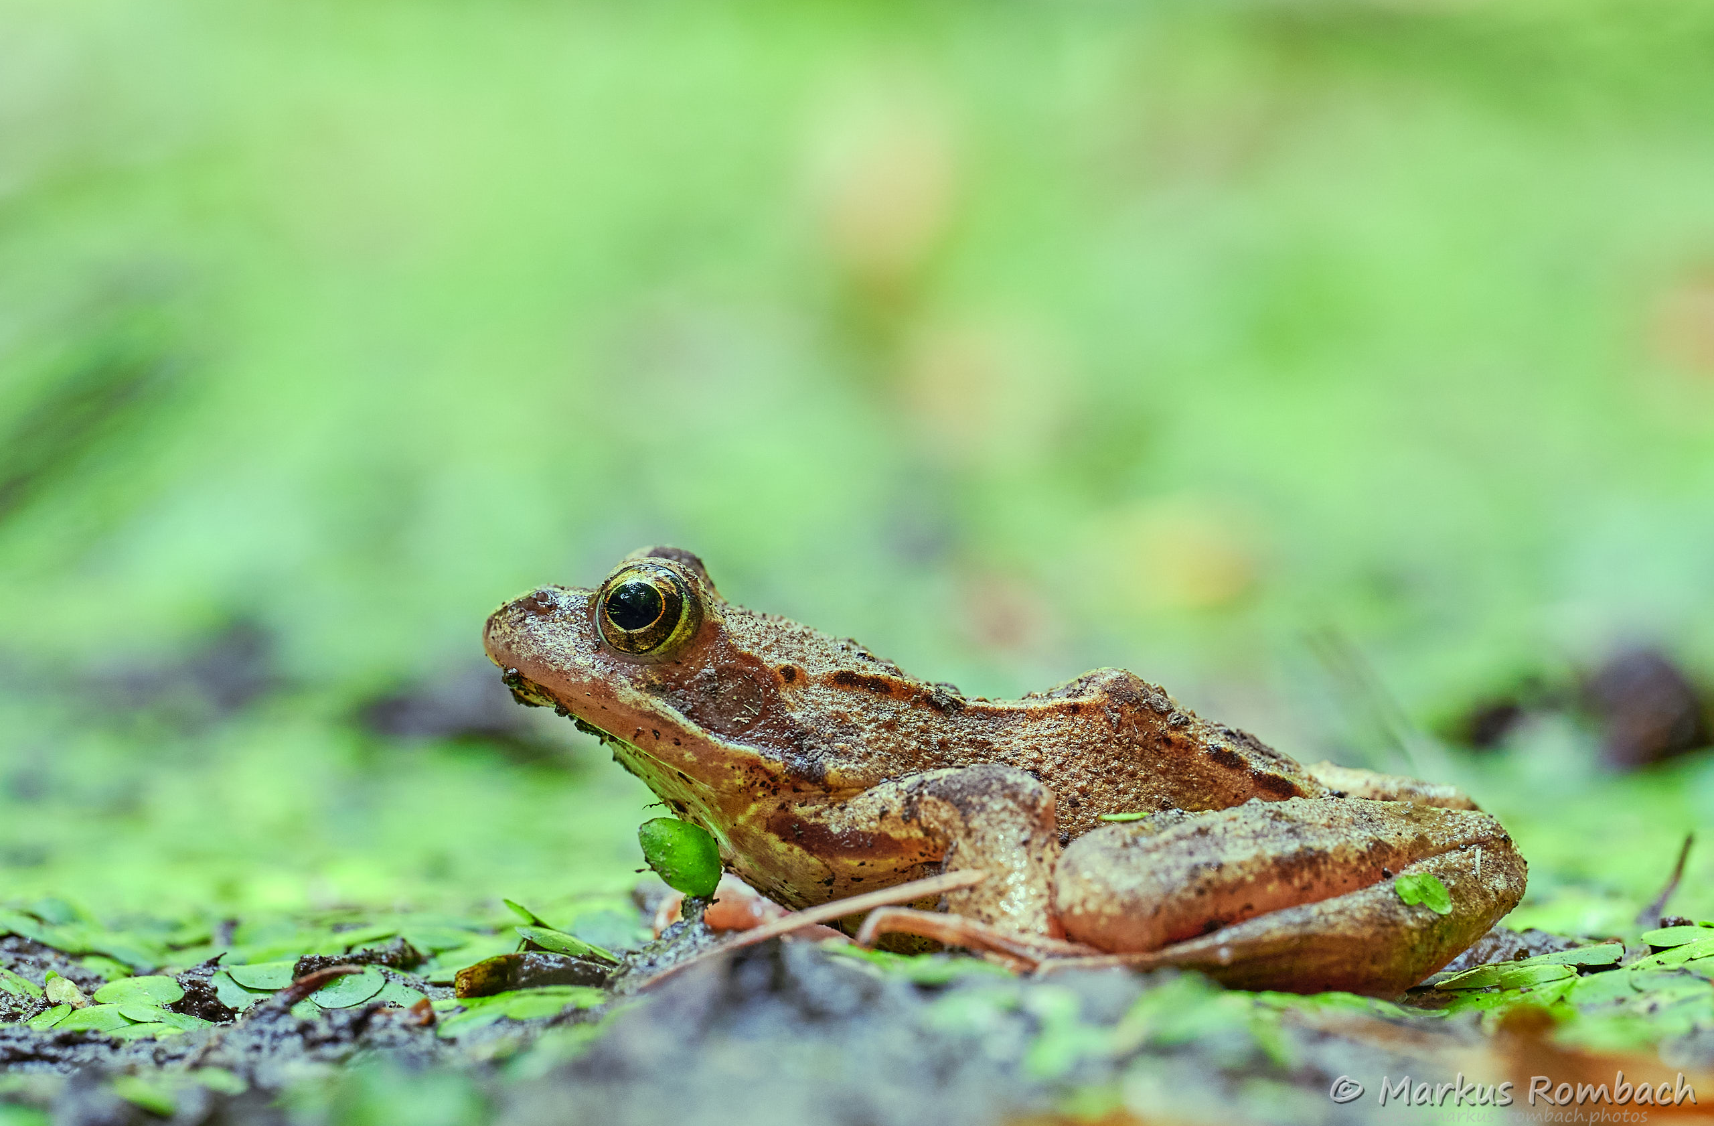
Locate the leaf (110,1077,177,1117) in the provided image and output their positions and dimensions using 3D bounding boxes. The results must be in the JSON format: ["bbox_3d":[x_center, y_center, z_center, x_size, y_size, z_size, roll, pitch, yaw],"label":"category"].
[{"bbox_3d":[-0.042,0.031,0.440,0.004,0.001,0.004,0,19,0],"label":"leaf"}]

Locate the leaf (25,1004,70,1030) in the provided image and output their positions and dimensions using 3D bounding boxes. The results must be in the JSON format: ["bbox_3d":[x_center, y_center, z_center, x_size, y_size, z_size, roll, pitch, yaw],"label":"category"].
[{"bbox_3d":[-0.050,0.028,0.457,0.003,0.001,0.003,0,13,0],"label":"leaf"}]

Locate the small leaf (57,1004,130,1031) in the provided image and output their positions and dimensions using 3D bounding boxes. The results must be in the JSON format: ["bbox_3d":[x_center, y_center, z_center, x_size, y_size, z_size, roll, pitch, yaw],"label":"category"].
[{"bbox_3d":[-0.046,0.028,0.457,0.005,0.001,0.004,0,12,0],"label":"small leaf"}]

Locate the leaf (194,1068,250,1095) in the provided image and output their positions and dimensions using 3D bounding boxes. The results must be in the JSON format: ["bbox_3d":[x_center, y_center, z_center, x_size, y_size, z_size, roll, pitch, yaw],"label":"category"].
[{"bbox_3d":[-0.038,0.031,0.443,0.003,0.001,0.003,0,12,0],"label":"leaf"}]

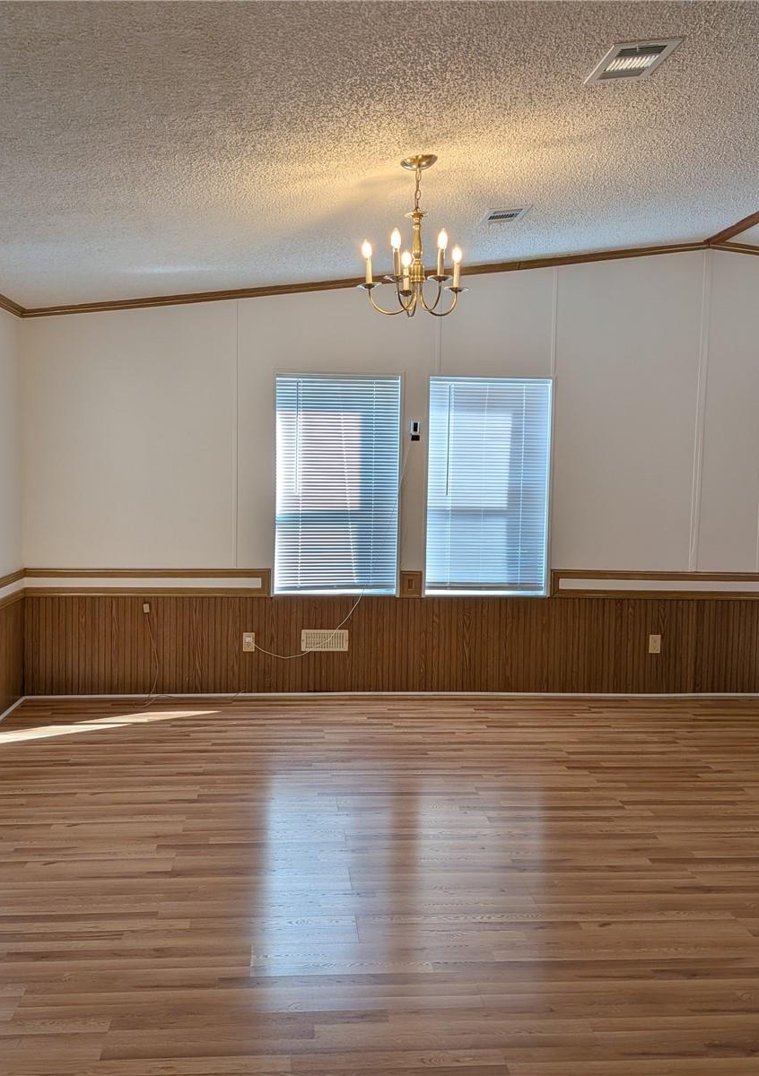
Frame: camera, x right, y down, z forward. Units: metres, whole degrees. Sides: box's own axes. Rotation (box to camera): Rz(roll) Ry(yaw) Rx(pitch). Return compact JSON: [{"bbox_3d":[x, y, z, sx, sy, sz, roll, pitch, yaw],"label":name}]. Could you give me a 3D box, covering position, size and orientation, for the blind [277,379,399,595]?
[{"bbox_3d":[-0.251,-0.321,5.973,0.740,1.297,0.050,1,4,-5],"label":"blind"}]

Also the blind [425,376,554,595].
[{"bbox_3d":[0.668,-0.314,6.054,0.757,1.304,0.050,1,4,-5],"label":"blind"}]

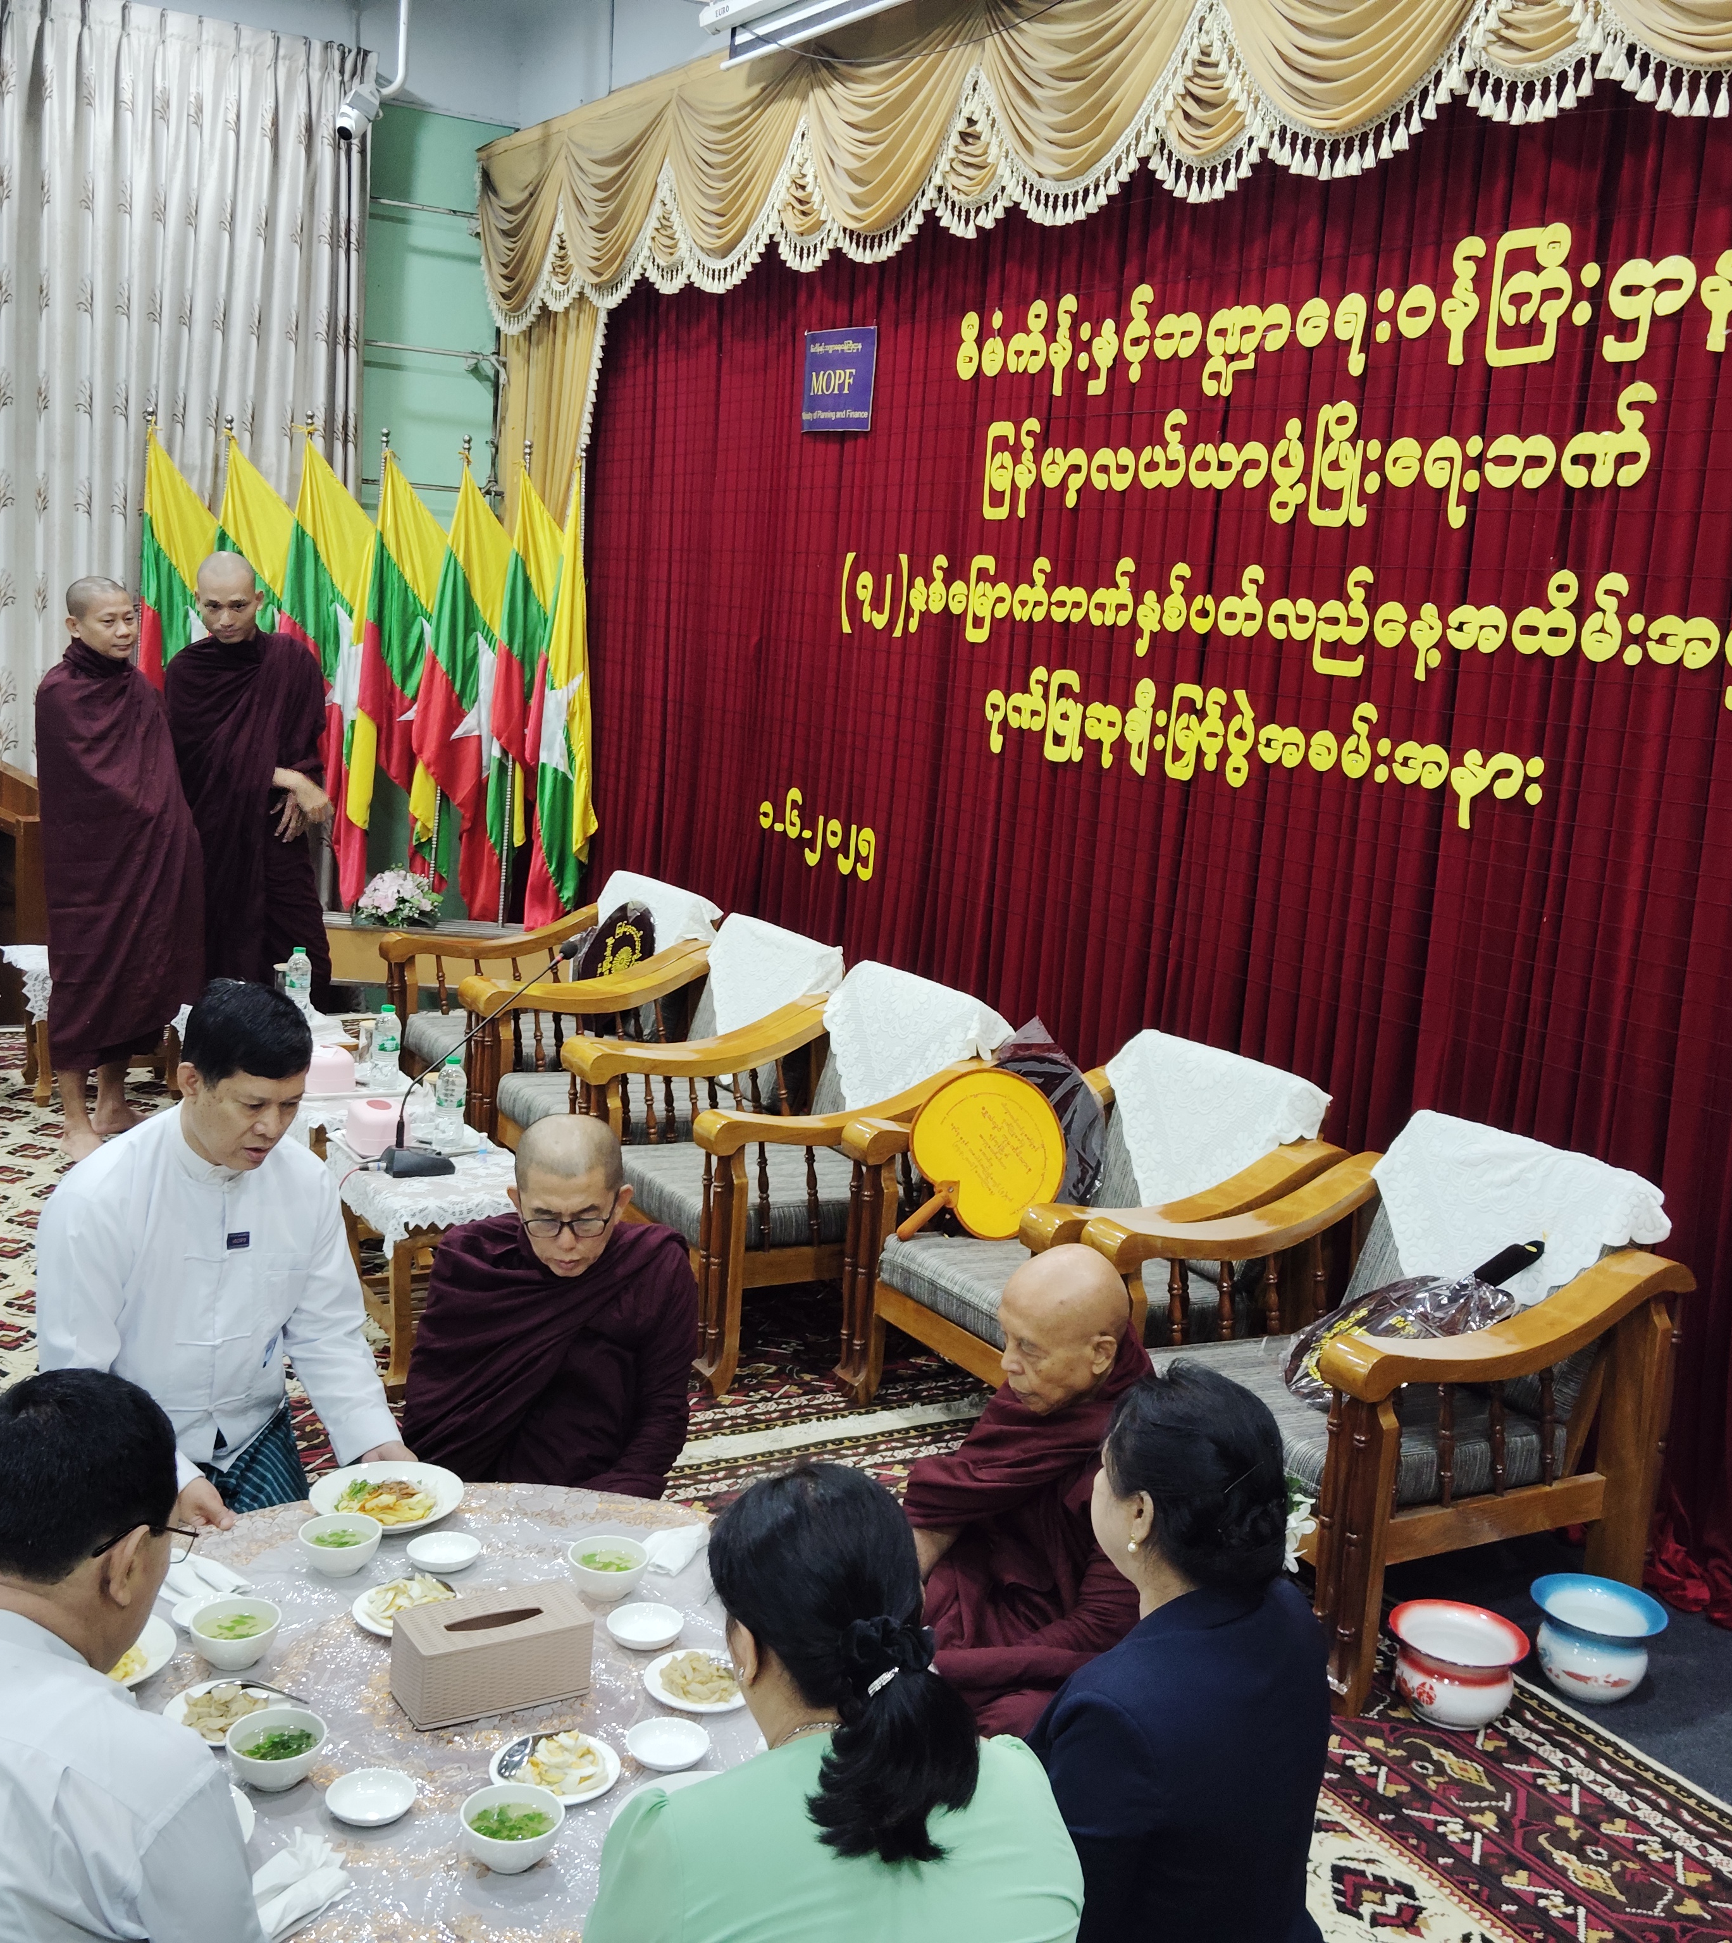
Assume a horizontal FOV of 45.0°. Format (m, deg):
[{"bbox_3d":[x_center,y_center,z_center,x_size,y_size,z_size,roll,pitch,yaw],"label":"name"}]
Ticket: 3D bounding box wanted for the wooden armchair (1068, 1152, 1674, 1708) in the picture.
[{"bbox_3d":[0.877,0.707,3.717,0.755,0.810,0.775,-2,11,-31],"label":"wooden armchair"}]

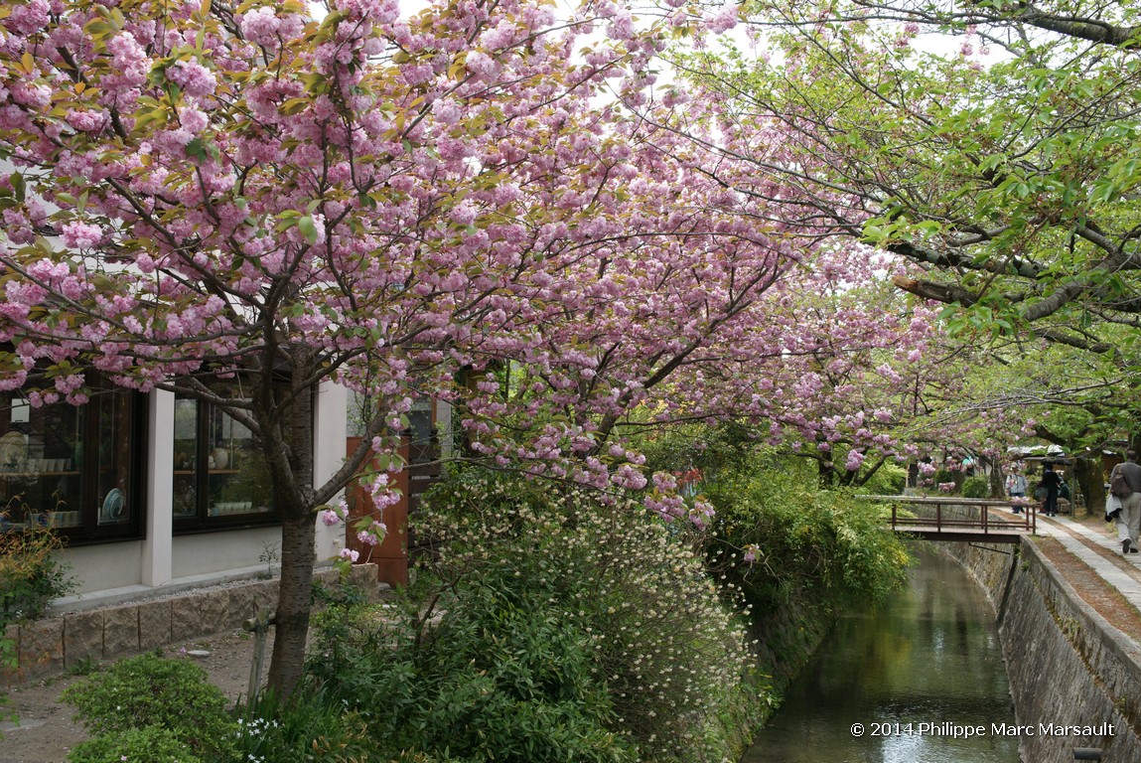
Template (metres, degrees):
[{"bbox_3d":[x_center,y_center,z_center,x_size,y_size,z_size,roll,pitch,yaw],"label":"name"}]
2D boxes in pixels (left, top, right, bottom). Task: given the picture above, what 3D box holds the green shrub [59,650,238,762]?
[{"bbox_3d":[-2.127,1.629,5.600,0.900,0.500,0.850,1,-5,-18],"label":"green shrub"}]

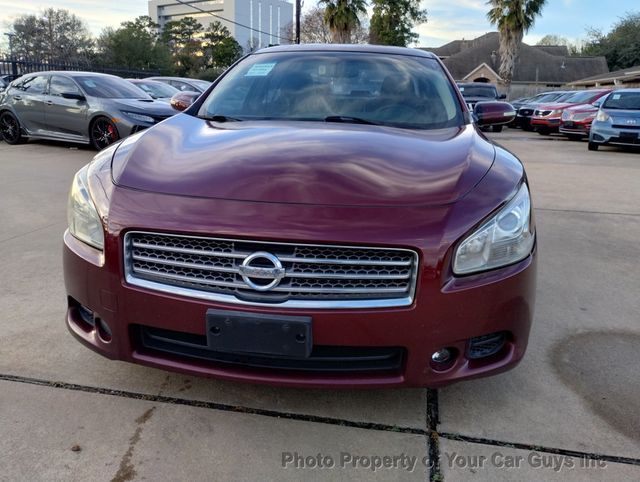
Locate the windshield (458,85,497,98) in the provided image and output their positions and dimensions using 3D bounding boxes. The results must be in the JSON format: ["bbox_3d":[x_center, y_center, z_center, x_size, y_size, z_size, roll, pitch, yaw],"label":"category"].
[{"bbox_3d":[5.935,-5.640,19.600,1.450,0.500,0.500,5,16,12],"label":"windshield"}]

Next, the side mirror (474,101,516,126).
[{"bbox_3d":[0.992,-0.725,2.948,0.240,0.150,0.160,4,16,8],"label":"side mirror"}]

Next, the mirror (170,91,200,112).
[{"bbox_3d":[-0.807,-0.844,3.197,0.240,0.150,0.160,4,16,8],"label":"mirror"}]

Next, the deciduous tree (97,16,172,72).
[{"bbox_3d":[-12.704,-12.388,36.094,5.290,6.000,5.290,-4,16,-18],"label":"deciduous tree"}]

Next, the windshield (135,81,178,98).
[{"bbox_3d":[-3.909,-3.793,13.105,0.900,0.470,1.420,8,17,21],"label":"windshield"}]

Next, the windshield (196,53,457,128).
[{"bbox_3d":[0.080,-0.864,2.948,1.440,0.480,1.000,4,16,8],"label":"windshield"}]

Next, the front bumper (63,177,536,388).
[{"bbox_3d":[-0.138,0.128,1.849,1.820,0.610,0.600,4,16,8],"label":"front bumper"}]

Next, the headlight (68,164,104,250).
[{"bbox_3d":[-0.844,-0.148,1.947,0.320,0.260,0.440,4,16,8],"label":"headlight"}]

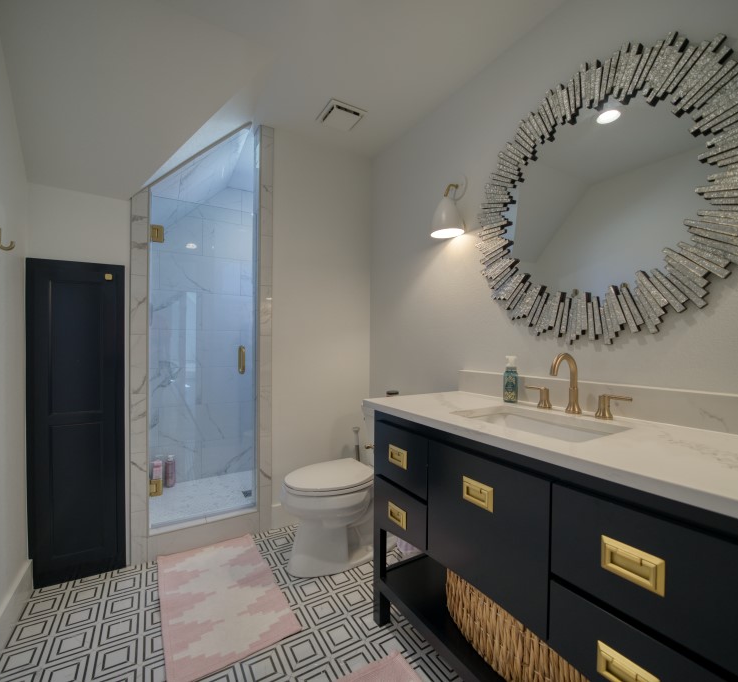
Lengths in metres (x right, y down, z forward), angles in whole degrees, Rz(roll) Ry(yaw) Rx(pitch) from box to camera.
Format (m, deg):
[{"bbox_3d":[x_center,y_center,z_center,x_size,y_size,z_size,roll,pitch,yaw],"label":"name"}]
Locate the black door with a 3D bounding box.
[{"bbox_3d":[-1.476,0.401,1.746,0.382,1.599,0.034,0,-1,-28],"label":"black door"}]

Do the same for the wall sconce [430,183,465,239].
[{"bbox_3d":[0.389,-0.661,1.683,0.177,0.277,0.158,0,-1,-31],"label":"wall sconce"}]

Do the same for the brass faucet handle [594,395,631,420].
[{"bbox_3d":[0.767,0.208,1.073,0.056,0.073,0.104,0,-1,-31],"label":"brass faucet handle"}]

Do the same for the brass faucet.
[{"bbox_3d":[0.667,0.143,1.163,0.172,0.205,0.058,0,-1,-31],"label":"brass faucet"}]

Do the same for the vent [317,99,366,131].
[{"bbox_3d":[-0.152,-1.280,1.955,0.222,0.025,0.215,0,0,-31],"label":"vent"}]

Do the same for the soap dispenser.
[{"bbox_3d":[0.577,0.154,1.387,0.060,0.185,0.060,0,0,37],"label":"soap dispenser"}]

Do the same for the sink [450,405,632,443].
[{"bbox_3d":[0.511,0.316,1.064,0.280,0.140,0.420,0,0,-31],"label":"sink"}]

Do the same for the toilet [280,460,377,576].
[{"bbox_3d":[-0.102,0.765,1.897,0.725,0.770,0.440,0,0,-31],"label":"toilet"}]

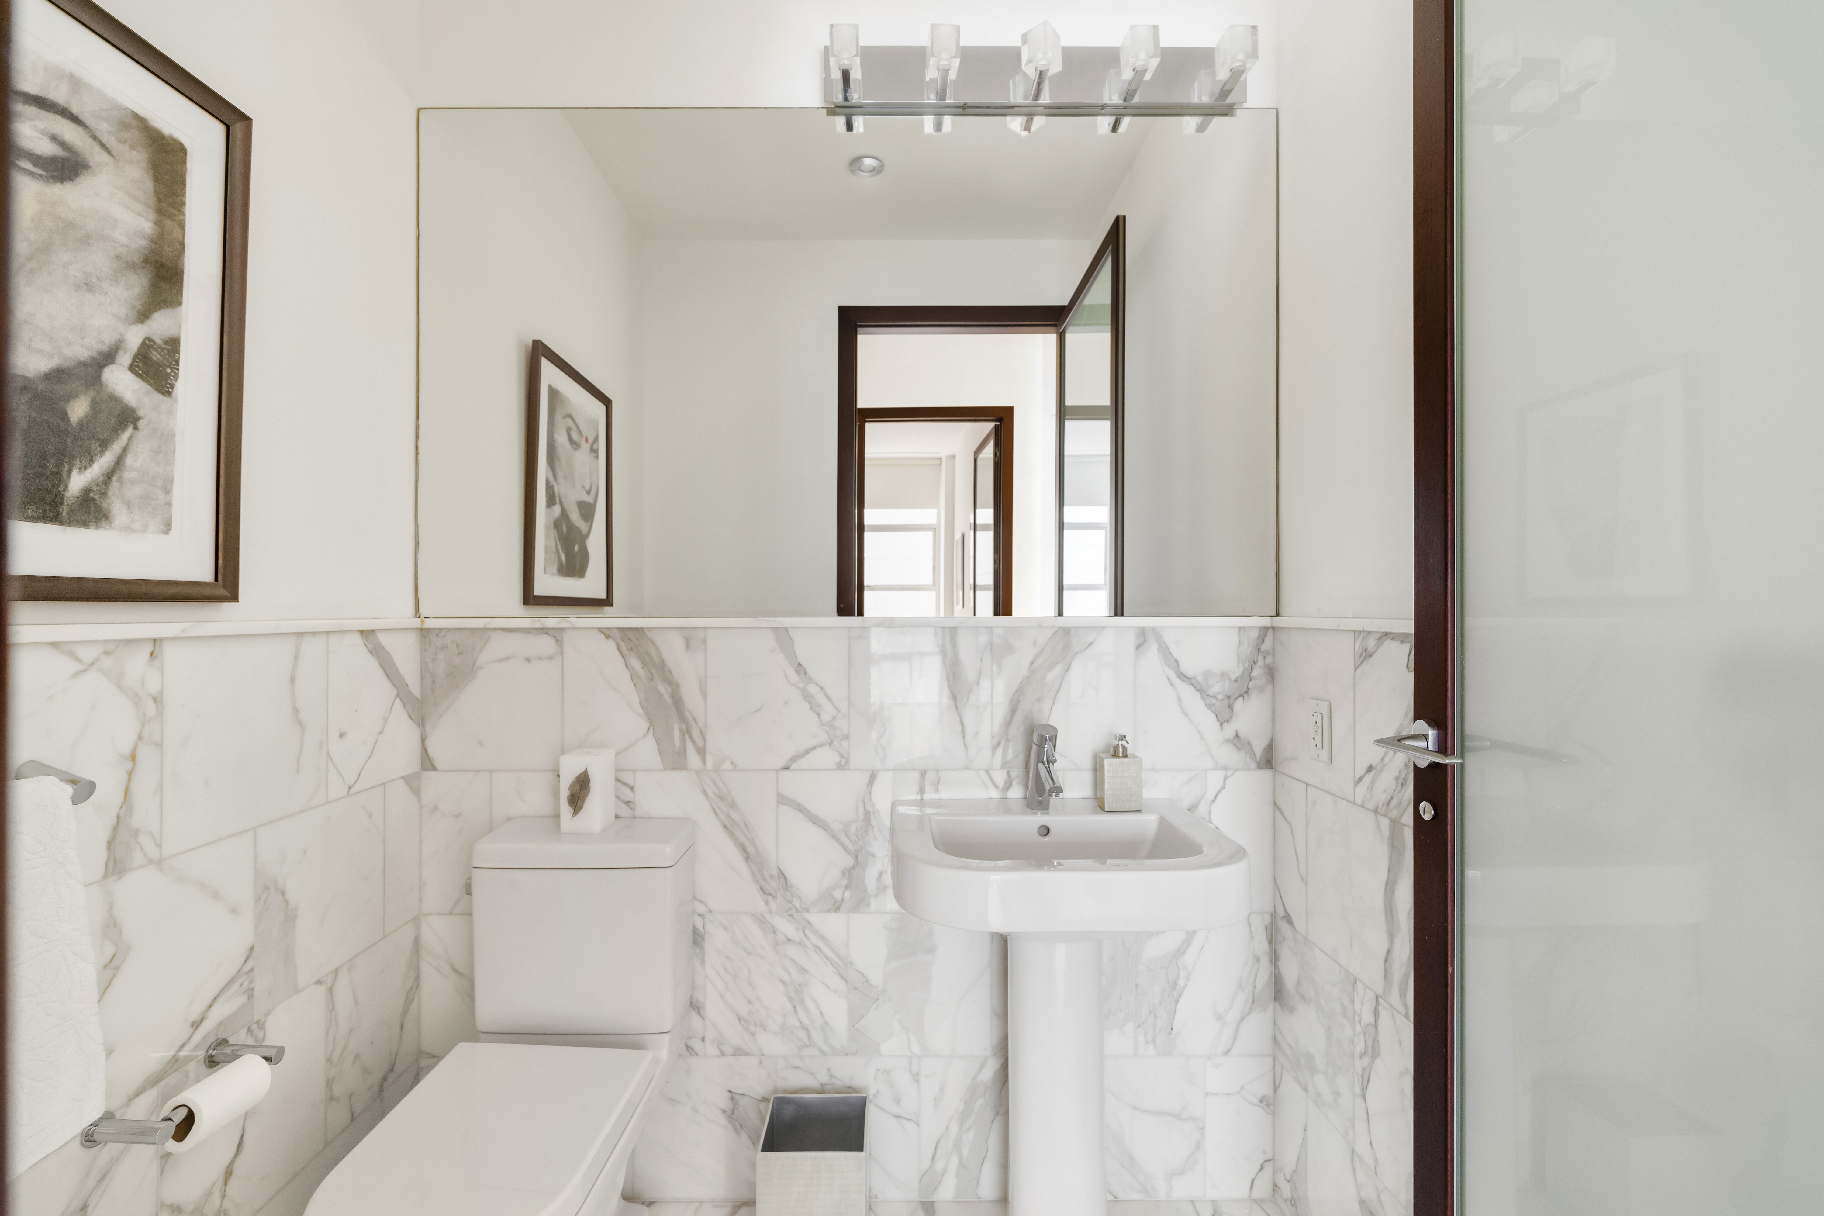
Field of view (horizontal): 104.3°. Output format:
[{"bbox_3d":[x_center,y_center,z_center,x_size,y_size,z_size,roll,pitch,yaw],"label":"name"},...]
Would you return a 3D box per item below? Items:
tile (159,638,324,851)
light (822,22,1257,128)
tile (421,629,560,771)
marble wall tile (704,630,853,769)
[{"bbox_3d":[-1.042,0.196,1.119,0.012,0.304,0.286,0,0,-2],"label":"tile"},{"bbox_3d":[0.259,-1.120,1.454,0.887,0.122,0.118,0,0,0],"label":"light"},{"bbox_3d":[-0.896,0.196,1.520,0.302,0.303,0.015,0,0,0],"label":"tile"},{"bbox_3d":[-0.285,0.195,1.520,0.305,0.304,0.015,0,0,0],"label":"marble wall tile"}]

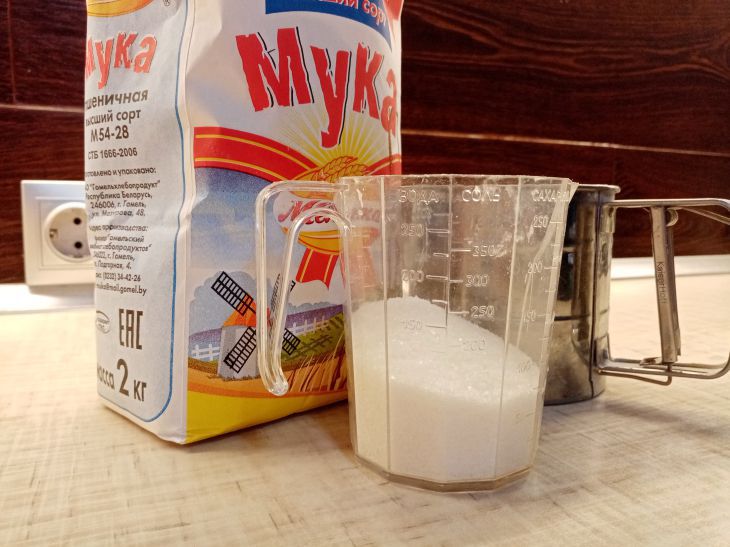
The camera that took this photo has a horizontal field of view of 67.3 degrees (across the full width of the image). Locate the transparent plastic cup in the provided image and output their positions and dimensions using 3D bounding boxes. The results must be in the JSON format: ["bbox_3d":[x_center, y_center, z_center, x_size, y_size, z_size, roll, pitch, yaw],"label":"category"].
[{"bbox_3d":[0.022,0.015,0.186,0.116,0.092,0.076,-2,7,-19],"label":"transparent plastic cup"}]

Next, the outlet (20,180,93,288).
[{"bbox_3d":[-0.229,-0.033,0.446,0.081,0.081,0.012,-2,7,-22],"label":"outlet"}]

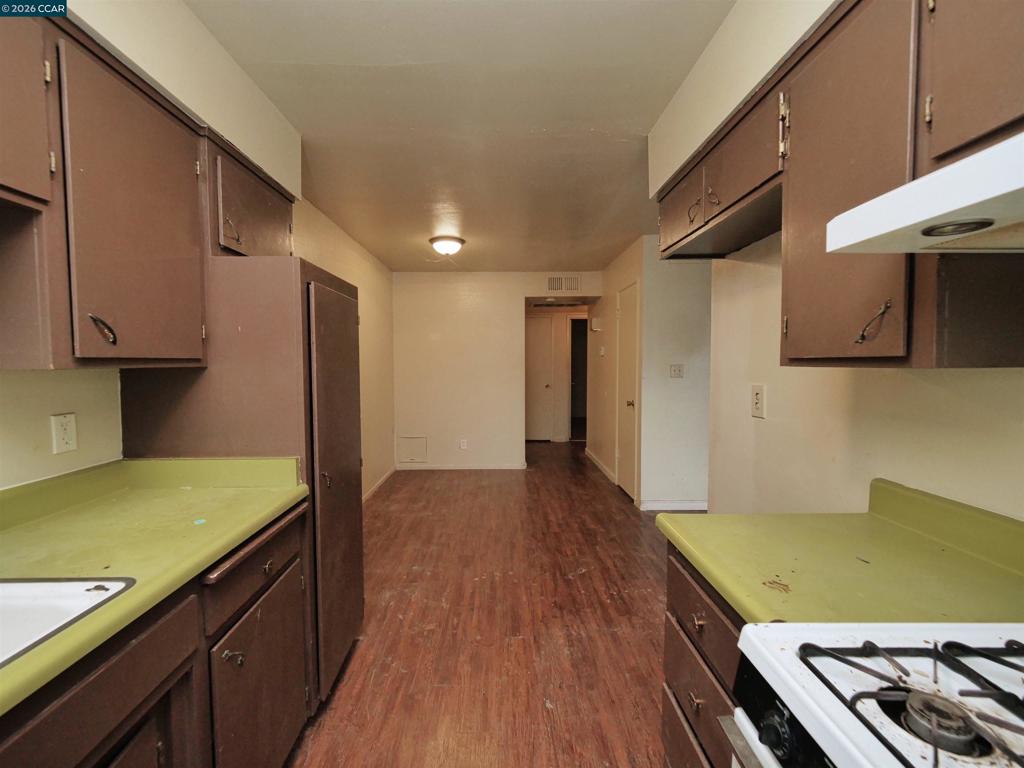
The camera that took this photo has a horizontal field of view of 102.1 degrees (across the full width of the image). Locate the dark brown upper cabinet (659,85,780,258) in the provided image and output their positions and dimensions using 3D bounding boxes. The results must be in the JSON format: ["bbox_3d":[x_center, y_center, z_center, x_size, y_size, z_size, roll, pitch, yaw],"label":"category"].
[{"bbox_3d":[0.870,-0.699,1.489,0.375,0.295,0.825,0,3,-1],"label":"dark brown upper cabinet"}]

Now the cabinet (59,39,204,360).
[{"bbox_3d":[-1.176,-0.429,1.138,0.335,0.740,0.455,0,3,-1],"label":"cabinet"}]

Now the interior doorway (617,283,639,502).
[{"bbox_3d":[1.187,0.082,4.174,0.090,2.087,0.670,0,3,-1],"label":"interior doorway"}]

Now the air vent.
[{"bbox_3d":[0.630,-1.220,5.030,0.425,0.210,0.025,0,3,-1],"label":"air vent"}]

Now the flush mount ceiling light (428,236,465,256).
[{"bbox_3d":[-0.572,-1.216,3.673,0.320,0.148,0.320,0,3,-1],"label":"flush mount ceiling light"}]

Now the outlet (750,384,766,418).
[{"bbox_3d":[1.046,0.074,1.766,0.010,0.138,0.086,0,3,-1],"label":"outlet"}]

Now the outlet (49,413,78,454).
[{"bbox_3d":[-1.341,0.148,1.247,0.010,0.114,0.068,0,3,-1],"label":"outlet"}]

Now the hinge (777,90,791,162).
[{"bbox_3d":[0.704,-0.668,1.076,0.020,0.170,0.045,0,3,-1],"label":"hinge"}]

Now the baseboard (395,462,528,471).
[{"bbox_3d":[-0.622,1.028,5.139,1.623,0.080,0.015,0,3,-1],"label":"baseboard"}]

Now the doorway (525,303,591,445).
[{"bbox_3d":[0.748,-0.153,6.796,1.080,2.247,0.150,0,3,-1],"label":"doorway"}]

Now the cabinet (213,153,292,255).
[{"bbox_3d":[-1.188,-0.644,1.682,0.335,0.395,0.555,0,3,-1],"label":"cabinet"}]

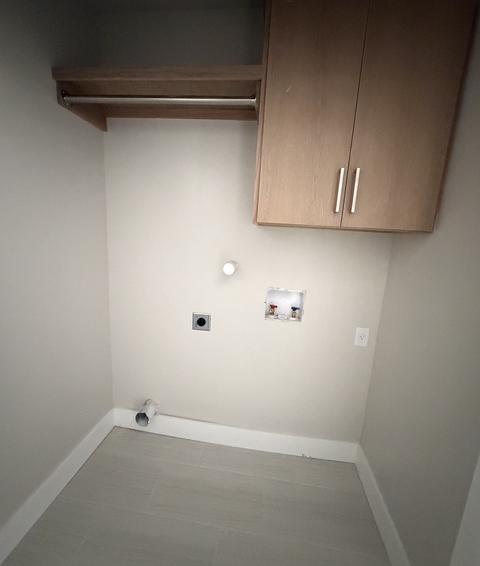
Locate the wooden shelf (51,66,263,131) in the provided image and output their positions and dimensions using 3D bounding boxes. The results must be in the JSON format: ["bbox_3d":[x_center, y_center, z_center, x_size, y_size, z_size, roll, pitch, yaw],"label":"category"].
[{"bbox_3d":[-0.354,-0.897,1.302,0.942,0.133,0.372,5,10,6],"label":"wooden shelf"}]

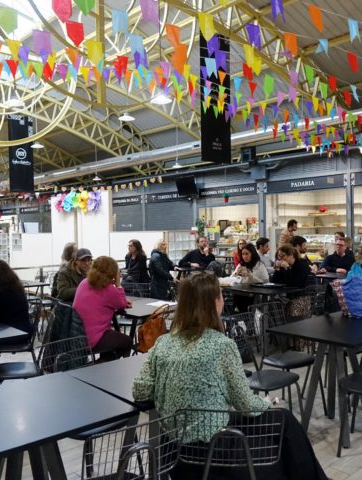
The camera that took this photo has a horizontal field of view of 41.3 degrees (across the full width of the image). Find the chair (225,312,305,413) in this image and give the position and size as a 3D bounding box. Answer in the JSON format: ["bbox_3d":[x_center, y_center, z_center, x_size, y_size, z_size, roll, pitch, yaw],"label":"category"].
[{"bbox_3d":[0.586,0.992,3.387,0.430,0.830,0.500,-2,2,-38],"label":"chair"}]

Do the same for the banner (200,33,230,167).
[{"bbox_3d":[0.851,-3.438,11.500,0.980,3.150,0.050,-2,2,-40],"label":"banner"}]

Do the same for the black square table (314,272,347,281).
[{"bbox_3d":[2.467,0.908,7.179,0.700,0.750,0.700,-2,2,-40],"label":"black square table"}]

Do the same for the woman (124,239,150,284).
[{"bbox_3d":[-0.816,0.665,8.556,0.750,1.300,0.500,-2,2,-41],"label":"woman"}]

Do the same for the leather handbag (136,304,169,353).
[{"bbox_3d":[-0.221,0.701,3.780,0.270,0.370,0.140,-2,2,-38],"label":"leather handbag"}]

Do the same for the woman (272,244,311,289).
[{"bbox_3d":[1.490,0.698,6.168,0.750,1.290,0.500,-2,2,-38],"label":"woman"}]

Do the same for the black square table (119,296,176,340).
[{"bbox_3d":[-0.320,1.016,4.575,0.700,0.750,0.700,-2,2,-43],"label":"black square table"}]

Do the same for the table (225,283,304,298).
[{"bbox_3d":[1.024,0.963,5.849,0.700,0.750,0.700,-2,2,-40],"label":"table"}]

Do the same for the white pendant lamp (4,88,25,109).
[{"bbox_3d":[-3.740,-3.173,10.800,0.470,0.330,0.470,-2,2,-30],"label":"white pendant lamp"}]

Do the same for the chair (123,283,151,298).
[{"bbox_3d":[-0.586,0.959,5.694,0.460,0.840,0.500,0,1,15],"label":"chair"}]

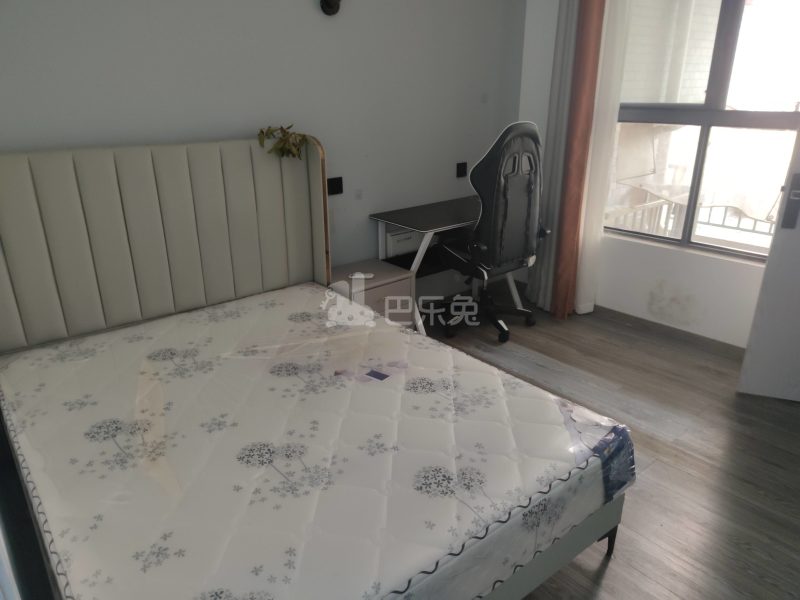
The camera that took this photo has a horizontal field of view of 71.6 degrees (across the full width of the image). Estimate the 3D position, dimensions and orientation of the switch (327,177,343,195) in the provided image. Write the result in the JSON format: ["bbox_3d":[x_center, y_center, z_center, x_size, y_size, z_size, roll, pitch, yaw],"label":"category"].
[{"bbox_3d":[-0.361,-0.637,3.102,0.092,0.092,0.012,-16,25,-37],"label":"switch"}]

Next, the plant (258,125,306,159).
[{"bbox_3d":[-0.579,-0.779,2.729,0.205,0.155,0.140,-16,25,-37],"label":"plant"}]

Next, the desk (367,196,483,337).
[{"bbox_3d":[0.360,-0.192,3.496,0.995,0.748,0.582,-16,25,-34],"label":"desk"}]

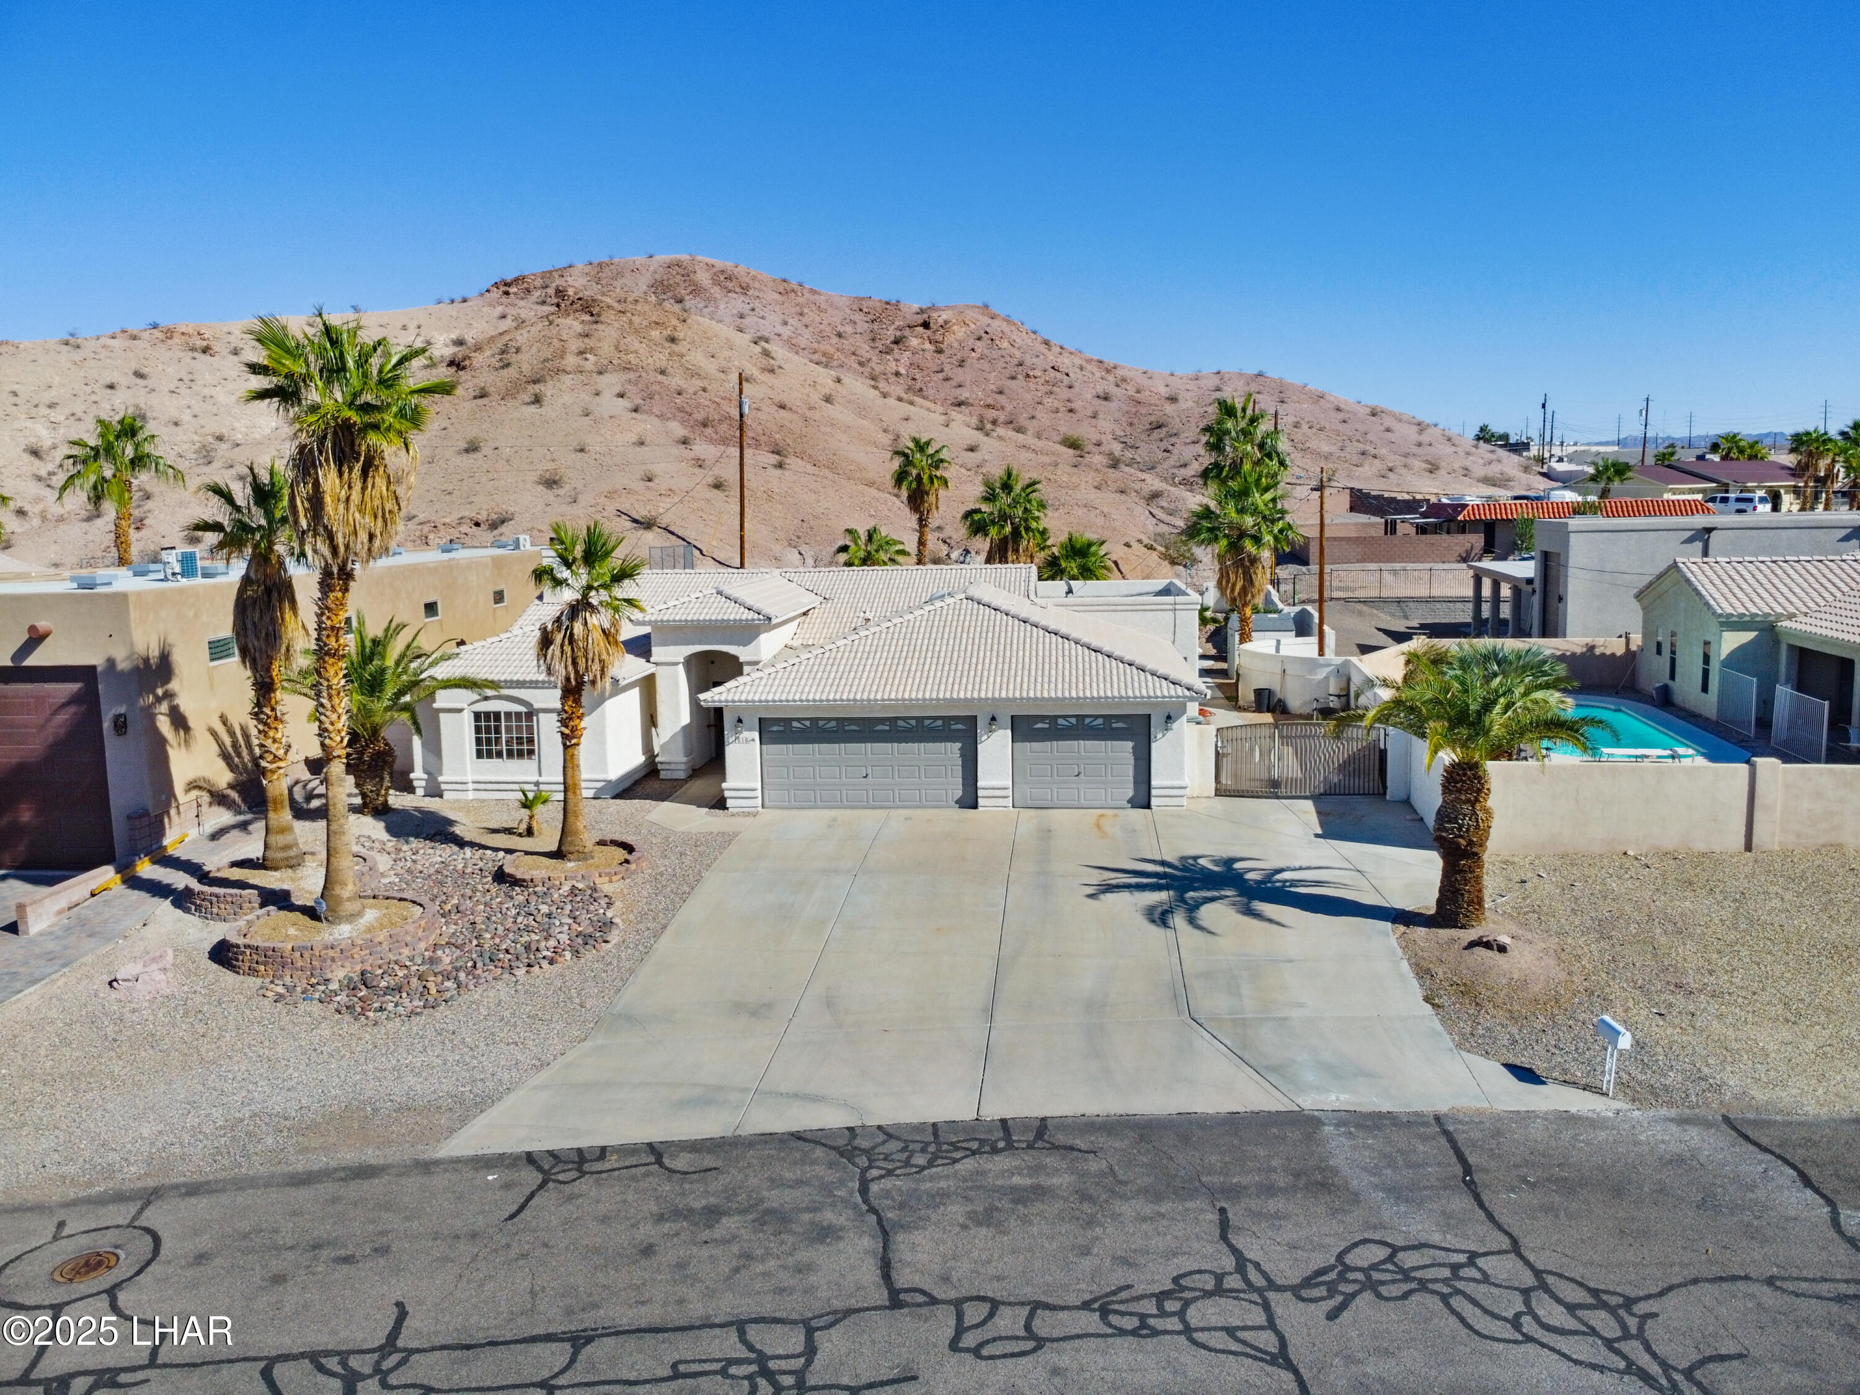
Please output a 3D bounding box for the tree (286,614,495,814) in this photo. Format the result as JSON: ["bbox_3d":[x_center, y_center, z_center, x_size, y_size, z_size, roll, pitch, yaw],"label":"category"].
[{"bbox_3d":[-12.345,0.347,29.623,4.780,4.470,4.780,-1,8,0],"label":"tree"}]

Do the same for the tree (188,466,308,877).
[{"bbox_3d":[-12.291,-0.505,24.100,2.452,7.689,2.452,0,9,5],"label":"tree"}]

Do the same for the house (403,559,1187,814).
[{"bbox_3d":[-2.076,-1.113,36.611,19.900,4.900,17.500,0,9,5],"label":"house"}]

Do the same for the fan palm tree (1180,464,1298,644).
[{"bbox_3d":[10.756,-4.081,44.914,4.080,7.860,4.080,-1,8,0],"label":"fan palm tree"}]

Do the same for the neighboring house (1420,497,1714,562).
[{"bbox_3d":[40.483,-11.025,83.435,15.150,3.430,9.500,0,8,5],"label":"neighboring house"}]

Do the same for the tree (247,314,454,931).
[{"bbox_3d":[-9.177,-1.151,21.106,3.184,9.989,3.184,0,9,5],"label":"tree"}]

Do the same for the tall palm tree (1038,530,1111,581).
[{"bbox_3d":[5.968,-4.411,52.936,3.040,4.800,3.040,-1,8,0],"label":"tall palm tree"}]

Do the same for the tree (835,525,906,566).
[{"bbox_3d":[-2.374,-4.467,52.902,2.970,5.260,2.970,-1,8,0],"label":"tree"}]

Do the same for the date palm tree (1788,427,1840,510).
[{"bbox_3d":[71.579,-18.247,104.747,3.769,6.928,3.769,0,9,5],"label":"date palm tree"}]

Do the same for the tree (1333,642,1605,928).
[{"bbox_3d":[9.014,1.475,21.667,4.540,4.690,4.540,-1,8,0],"label":"tree"}]

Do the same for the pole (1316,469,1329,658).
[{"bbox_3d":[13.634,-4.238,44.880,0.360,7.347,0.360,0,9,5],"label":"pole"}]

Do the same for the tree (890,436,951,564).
[{"bbox_3d":[-0.356,-7.130,56.813,2.669,8.683,2.669,0,9,5],"label":"tree"}]

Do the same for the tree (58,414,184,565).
[{"bbox_3d":[-29.717,-5.386,47.936,4.168,10.119,4.168,0,9,5],"label":"tree"}]

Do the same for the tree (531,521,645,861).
[{"bbox_3d":[-6.686,-0.159,25.726,2.260,6.660,2.260,-1,8,0],"label":"tree"}]

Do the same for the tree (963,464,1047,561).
[{"bbox_3d":[3.078,-5.816,52.656,3.541,7.184,3.541,0,9,5],"label":"tree"}]

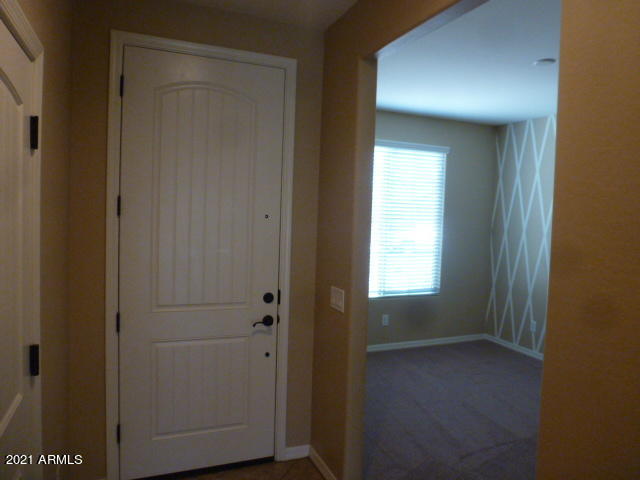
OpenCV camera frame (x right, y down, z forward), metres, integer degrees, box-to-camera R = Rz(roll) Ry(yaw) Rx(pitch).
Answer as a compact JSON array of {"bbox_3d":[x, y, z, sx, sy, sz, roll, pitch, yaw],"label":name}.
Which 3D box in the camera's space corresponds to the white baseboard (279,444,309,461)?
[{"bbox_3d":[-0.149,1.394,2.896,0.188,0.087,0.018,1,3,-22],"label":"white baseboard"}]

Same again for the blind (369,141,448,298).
[{"bbox_3d":[1.041,-0.237,5.400,1.200,1.850,0.080,1,3,-22],"label":"blind"}]

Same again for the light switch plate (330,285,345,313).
[{"bbox_3d":[0.097,0.341,2.559,0.014,0.119,0.168,1,3,-22],"label":"light switch plate"}]

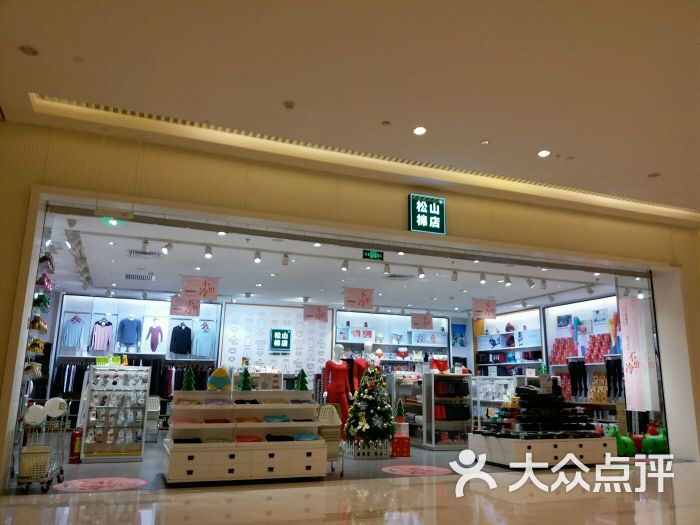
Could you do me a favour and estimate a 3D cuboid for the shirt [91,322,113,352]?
[{"bbox_3d":[-5.710,1.711,13.014,0.464,0.705,0.145,6,-13,-21],"label":"shirt"}]

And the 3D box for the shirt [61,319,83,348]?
[{"bbox_3d":[-6.665,1.675,13.550,0.470,0.680,0.130,6,-13,-21],"label":"shirt"}]

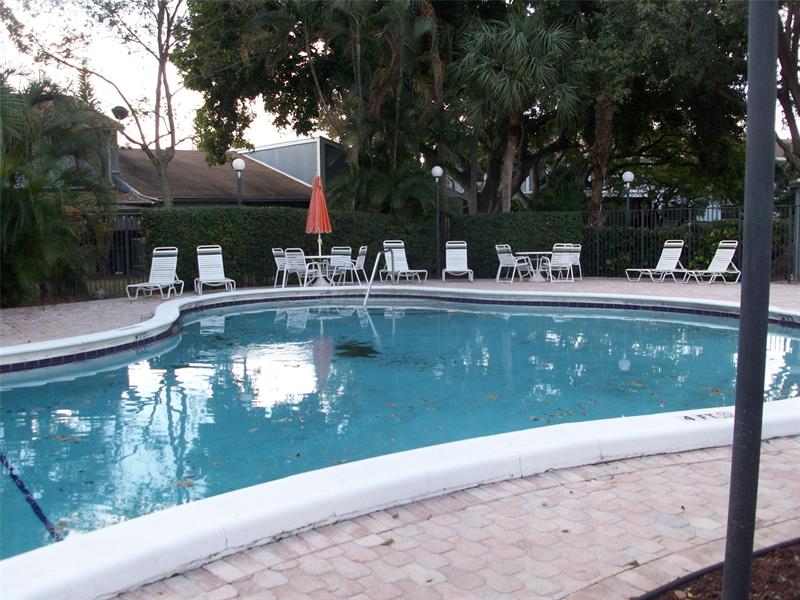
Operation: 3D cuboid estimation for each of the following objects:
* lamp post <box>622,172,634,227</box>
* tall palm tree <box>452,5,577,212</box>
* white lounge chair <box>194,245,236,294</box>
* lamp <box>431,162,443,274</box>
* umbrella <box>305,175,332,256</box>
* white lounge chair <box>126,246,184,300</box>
[{"bbox_3d":[6.023,-2.035,20.808,0.310,2.850,0.310,-1,6,0],"label":"lamp post"},{"bbox_3d":[3.340,-4.656,23.138,3.450,7.650,3.400,-1,6,0],"label":"tall palm tree"},{"bbox_3d":[-4.026,-0.647,16.924,0.690,0.980,1.680,-3,7,-20],"label":"white lounge chair"},{"bbox_3d":[1.001,-2.040,20.802,0.310,2.950,0.310,-1,6,0],"label":"lamp"},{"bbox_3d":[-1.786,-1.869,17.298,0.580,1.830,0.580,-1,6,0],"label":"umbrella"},{"bbox_3d":[-4.985,-0.547,15.978,0.690,0.980,1.680,-1,6,-2],"label":"white lounge chair"}]

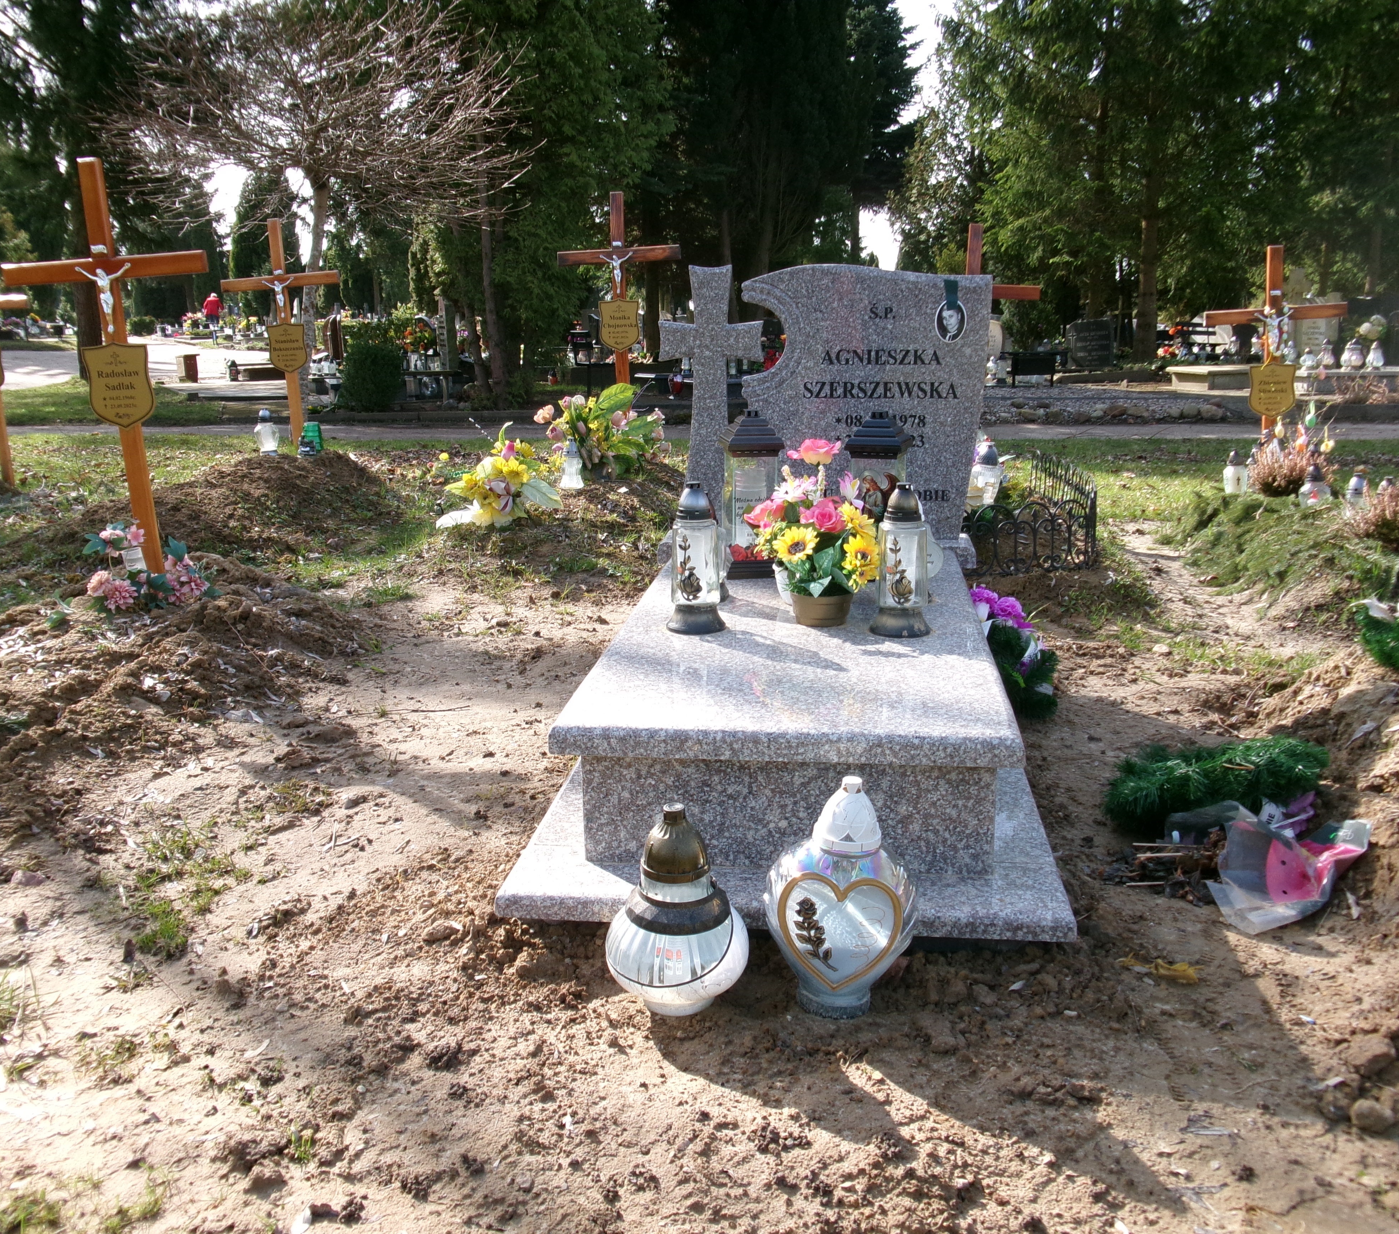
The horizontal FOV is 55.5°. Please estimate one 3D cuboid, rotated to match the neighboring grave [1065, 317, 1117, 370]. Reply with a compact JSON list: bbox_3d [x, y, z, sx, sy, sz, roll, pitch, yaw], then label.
[{"bbox_3d":[4.558,-3.166,15.500,0.570,0.600,0.100,1,13,7],"label":"neighboring grave"}]

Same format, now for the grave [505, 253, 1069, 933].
[{"bbox_3d":[0.254,-0.262,3.073,0.959,1.116,2.143,1,13,7],"label":"grave"}]

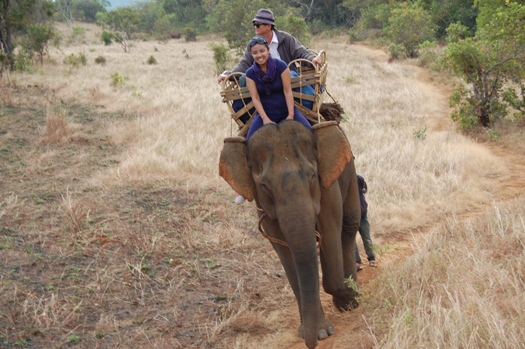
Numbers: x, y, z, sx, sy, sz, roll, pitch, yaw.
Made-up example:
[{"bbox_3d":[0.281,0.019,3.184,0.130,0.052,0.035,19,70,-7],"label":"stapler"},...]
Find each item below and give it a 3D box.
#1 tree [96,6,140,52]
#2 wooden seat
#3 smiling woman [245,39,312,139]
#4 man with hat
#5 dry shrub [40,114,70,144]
[{"bbox_3d":[-8.852,-8.913,60.000,2.600,2.750,2.400,-2,10,0],"label":"tree"},{"bbox_3d":[0.125,-0.780,9.400,1.000,0.740,0.850,-6,10,10],"label":"wooden seat"},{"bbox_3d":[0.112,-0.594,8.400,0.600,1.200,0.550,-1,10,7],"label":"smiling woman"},{"bbox_3d":[0.068,-1.071,9.500,0.980,1.080,0.750,0,10,9],"label":"man with hat"},{"bbox_3d":[-4.135,-0.899,19.500,0.580,0.560,0.550,-2,10,0],"label":"dry shrub"}]

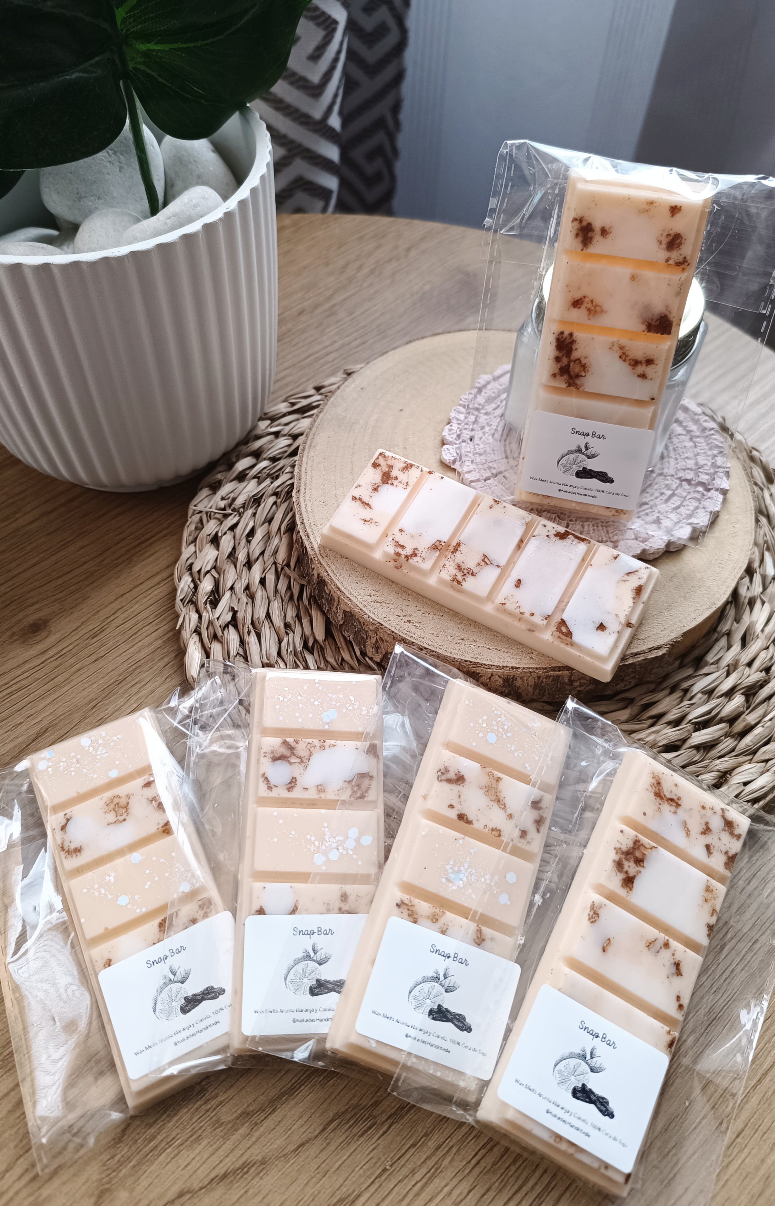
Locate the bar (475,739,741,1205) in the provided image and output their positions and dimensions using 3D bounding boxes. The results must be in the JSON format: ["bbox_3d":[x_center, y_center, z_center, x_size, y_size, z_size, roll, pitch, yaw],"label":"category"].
[{"bbox_3d":[0.076,0.112,0.264,0.047,0.012,0.123,28,68,4],"label":"bar"}]

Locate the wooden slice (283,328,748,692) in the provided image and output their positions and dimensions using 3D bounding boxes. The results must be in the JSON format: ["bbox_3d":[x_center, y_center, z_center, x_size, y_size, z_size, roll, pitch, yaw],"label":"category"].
[{"bbox_3d":[0.057,-0.050,0.370,0.193,0.022,0.196,1,55,-1],"label":"wooden slice"}]

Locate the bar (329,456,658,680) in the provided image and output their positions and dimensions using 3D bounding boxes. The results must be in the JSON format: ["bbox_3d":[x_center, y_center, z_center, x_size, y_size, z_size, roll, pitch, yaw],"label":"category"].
[{"bbox_3d":[0.038,-0.019,0.322,0.123,0.012,0.047,26,68,14],"label":"bar"}]

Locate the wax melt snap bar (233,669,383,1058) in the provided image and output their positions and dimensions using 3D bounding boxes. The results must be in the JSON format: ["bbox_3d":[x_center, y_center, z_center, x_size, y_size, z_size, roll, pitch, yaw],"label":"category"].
[{"bbox_3d":[-0.024,0.080,0.277,0.047,0.012,0.123,3,64,-6],"label":"wax melt snap bar"}]

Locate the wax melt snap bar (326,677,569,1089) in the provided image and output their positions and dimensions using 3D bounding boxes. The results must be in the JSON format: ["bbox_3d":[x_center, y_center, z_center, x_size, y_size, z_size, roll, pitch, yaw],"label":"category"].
[{"bbox_3d":[0.025,0.088,0.270,0.047,0.012,0.123,21,67,-1],"label":"wax melt snap bar"}]

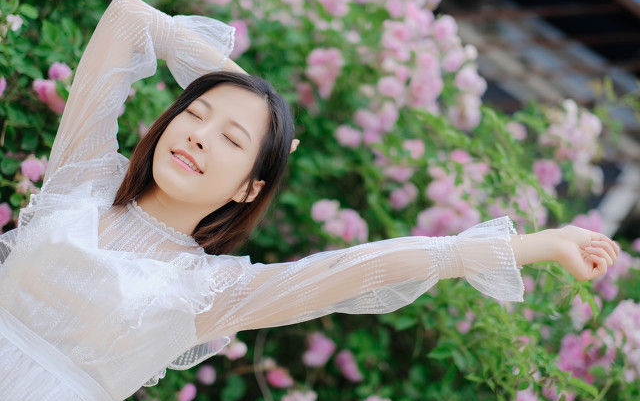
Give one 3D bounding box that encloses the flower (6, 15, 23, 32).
[{"bbox_3d":[-0.491,-0.284,2.400,0.026,0.026,0.021,33,-1,0],"label":"flower"}]

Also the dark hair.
[{"bbox_3d":[-0.149,-0.059,2.090,0.195,0.250,0.205,27,-11,22],"label":"dark hair"}]

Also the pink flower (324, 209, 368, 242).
[{"bbox_3d":[0.052,0.049,2.950,0.085,0.067,0.065,31,-3,1],"label":"pink flower"}]

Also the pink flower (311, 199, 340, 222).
[{"bbox_3d":[0.010,0.018,2.720,0.053,0.040,0.042,6,0,11],"label":"pink flower"}]

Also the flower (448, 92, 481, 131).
[{"bbox_3d":[0.297,-0.180,3.050,0.069,0.076,0.062,31,-3,3],"label":"flower"}]

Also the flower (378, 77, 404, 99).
[{"bbox_3d":[0.133,-0.213,2.812,0.051,0.045,0.041,32,0,-7],"label":"flower"}]

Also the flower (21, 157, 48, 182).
[{"bbox_3d":[-0.457,-0.049,2.380,0.040,0.038,0.035,33,-1,5],"label":"flower"}]

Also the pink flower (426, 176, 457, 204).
[{"bbox_3d":[0.242,-0.022,2.950,0.065,0.059,0.053,31,-3,4],"label":"pink flower"}]

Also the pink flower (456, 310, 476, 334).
[{"bbox_3d":[0.270,0.223,2.750,0.035,0.041,0.034,30,-3,7],"label":"pink flower"}]

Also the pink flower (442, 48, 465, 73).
[{"bbox_3d":[0.273,-0.286,3.050,0.047,0.053,0.043,31,-3,2],"label":"pink flower"}]

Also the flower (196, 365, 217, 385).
[{"bbox_3d":[-0.187,0.288,2.458,0.033,0.033,0.028,32,0,-7],"label":"flower"}]

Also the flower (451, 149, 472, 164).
[{"bbox_3d":[0.261,-0.081,2.759,0.041,0.026,0.031,32,0,-7],"label":"flower"}]

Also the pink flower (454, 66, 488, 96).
[{"bbox_3d":[0.290,-0.230,2.880,0.064,0.054,0.052,33,-1,8],"label":"pink flower"}]

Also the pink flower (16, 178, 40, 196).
[{"bbox_3d":[-0.470,-0.023,2.409,0.037,0.029,0.029,32,0,-7],"label":"pink flower"}]

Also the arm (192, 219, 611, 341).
[{"bbox_3d":[0.117,0.102,2.060,0.595,0.128,0.130,-6,0,-4],"label":"arm"}]

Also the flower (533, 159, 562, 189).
[{"bbox_3d":[0.457,-0.052,3.000,0.058,0.058,0.047,30,-3,7],"label":"flower"}]

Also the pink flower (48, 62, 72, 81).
[{"bbox_3d":[-0.417,-0.207,2.400,0.037,0.034,0.034,33,-1,14],"label":"pink flower"}]

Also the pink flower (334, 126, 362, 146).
[{"bbox_3d":[0.053,-0.118,2.762,0.050,0.039,0.041,32,0,-7],"label":"pink flower"}]

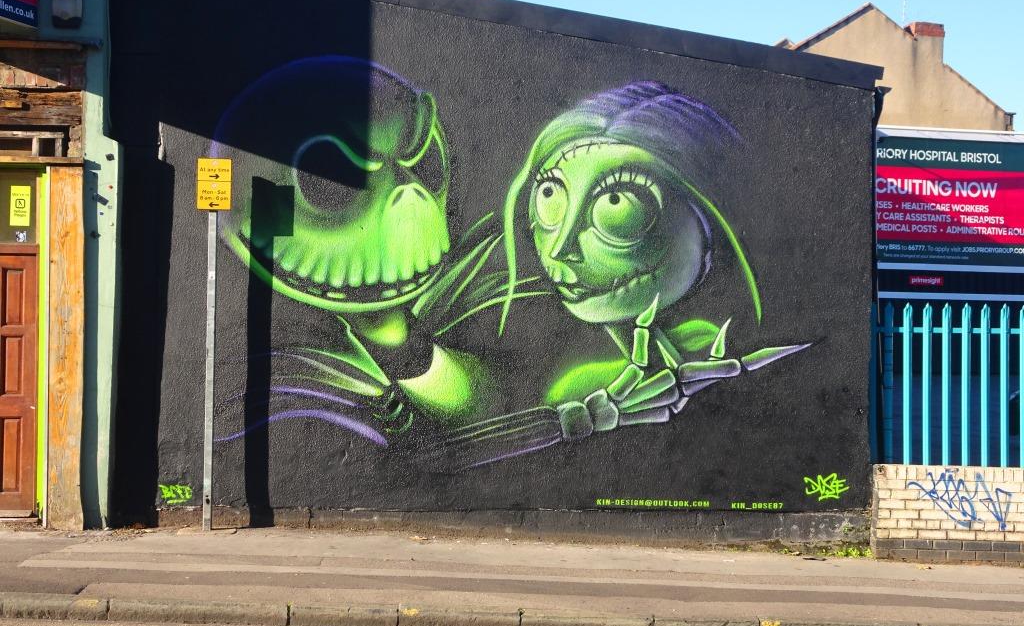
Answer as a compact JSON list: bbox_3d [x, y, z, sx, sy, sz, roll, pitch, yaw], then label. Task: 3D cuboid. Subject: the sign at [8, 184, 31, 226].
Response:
[{"bbox_3d":[-3.719,-0.807,9.850,0.147,0.303,0.010,1,-1,0],"label":"sign"}]

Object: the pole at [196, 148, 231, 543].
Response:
[{"bbox_3d":[-2.243,0.234,9.805,0.260,2.796,0.100,1,-1,-2],"label":"pole"}]

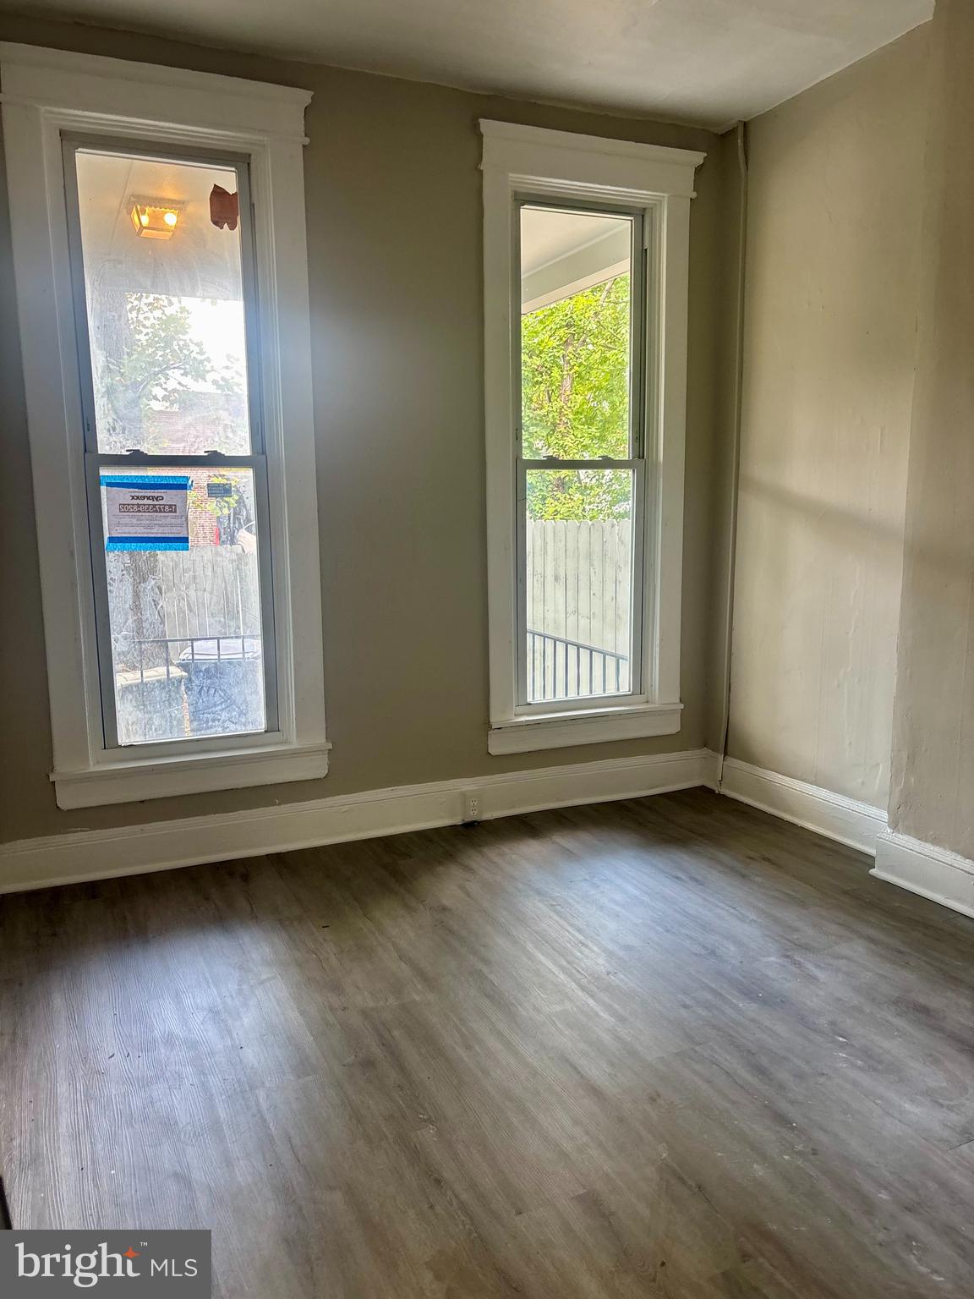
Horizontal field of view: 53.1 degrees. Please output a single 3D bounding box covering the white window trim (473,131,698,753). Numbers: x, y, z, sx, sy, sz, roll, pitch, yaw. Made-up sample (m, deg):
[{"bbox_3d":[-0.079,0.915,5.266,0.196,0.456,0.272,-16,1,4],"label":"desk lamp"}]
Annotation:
[{"bbox_3d":[0.453,-0.837,4.186,1.050,2.520,0.130,-4,9,-24],"label":"white window trim"}]

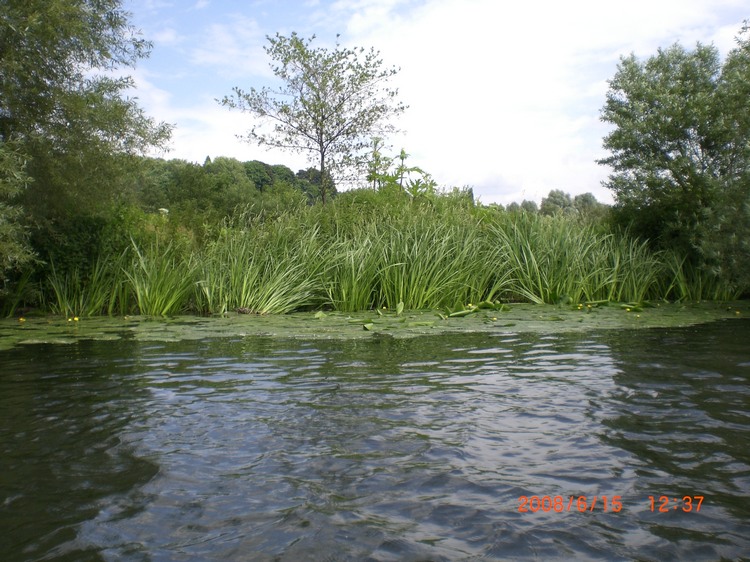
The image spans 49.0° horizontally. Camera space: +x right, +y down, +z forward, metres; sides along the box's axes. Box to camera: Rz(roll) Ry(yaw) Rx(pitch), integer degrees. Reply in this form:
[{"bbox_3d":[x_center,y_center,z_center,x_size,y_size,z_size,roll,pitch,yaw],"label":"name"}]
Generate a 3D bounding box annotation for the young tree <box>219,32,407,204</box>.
[{"bbox_3d":[-1.345,-3.269,18.000,4.000,4.400,3.700,0,4,0],"label":"young tree"}]

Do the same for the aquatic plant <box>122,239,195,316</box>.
[{"bbox_3d":[-2.736,-0.032,10.500,0.900,0.970,0.750,0,4,0],"label":"aquatic plant"}]

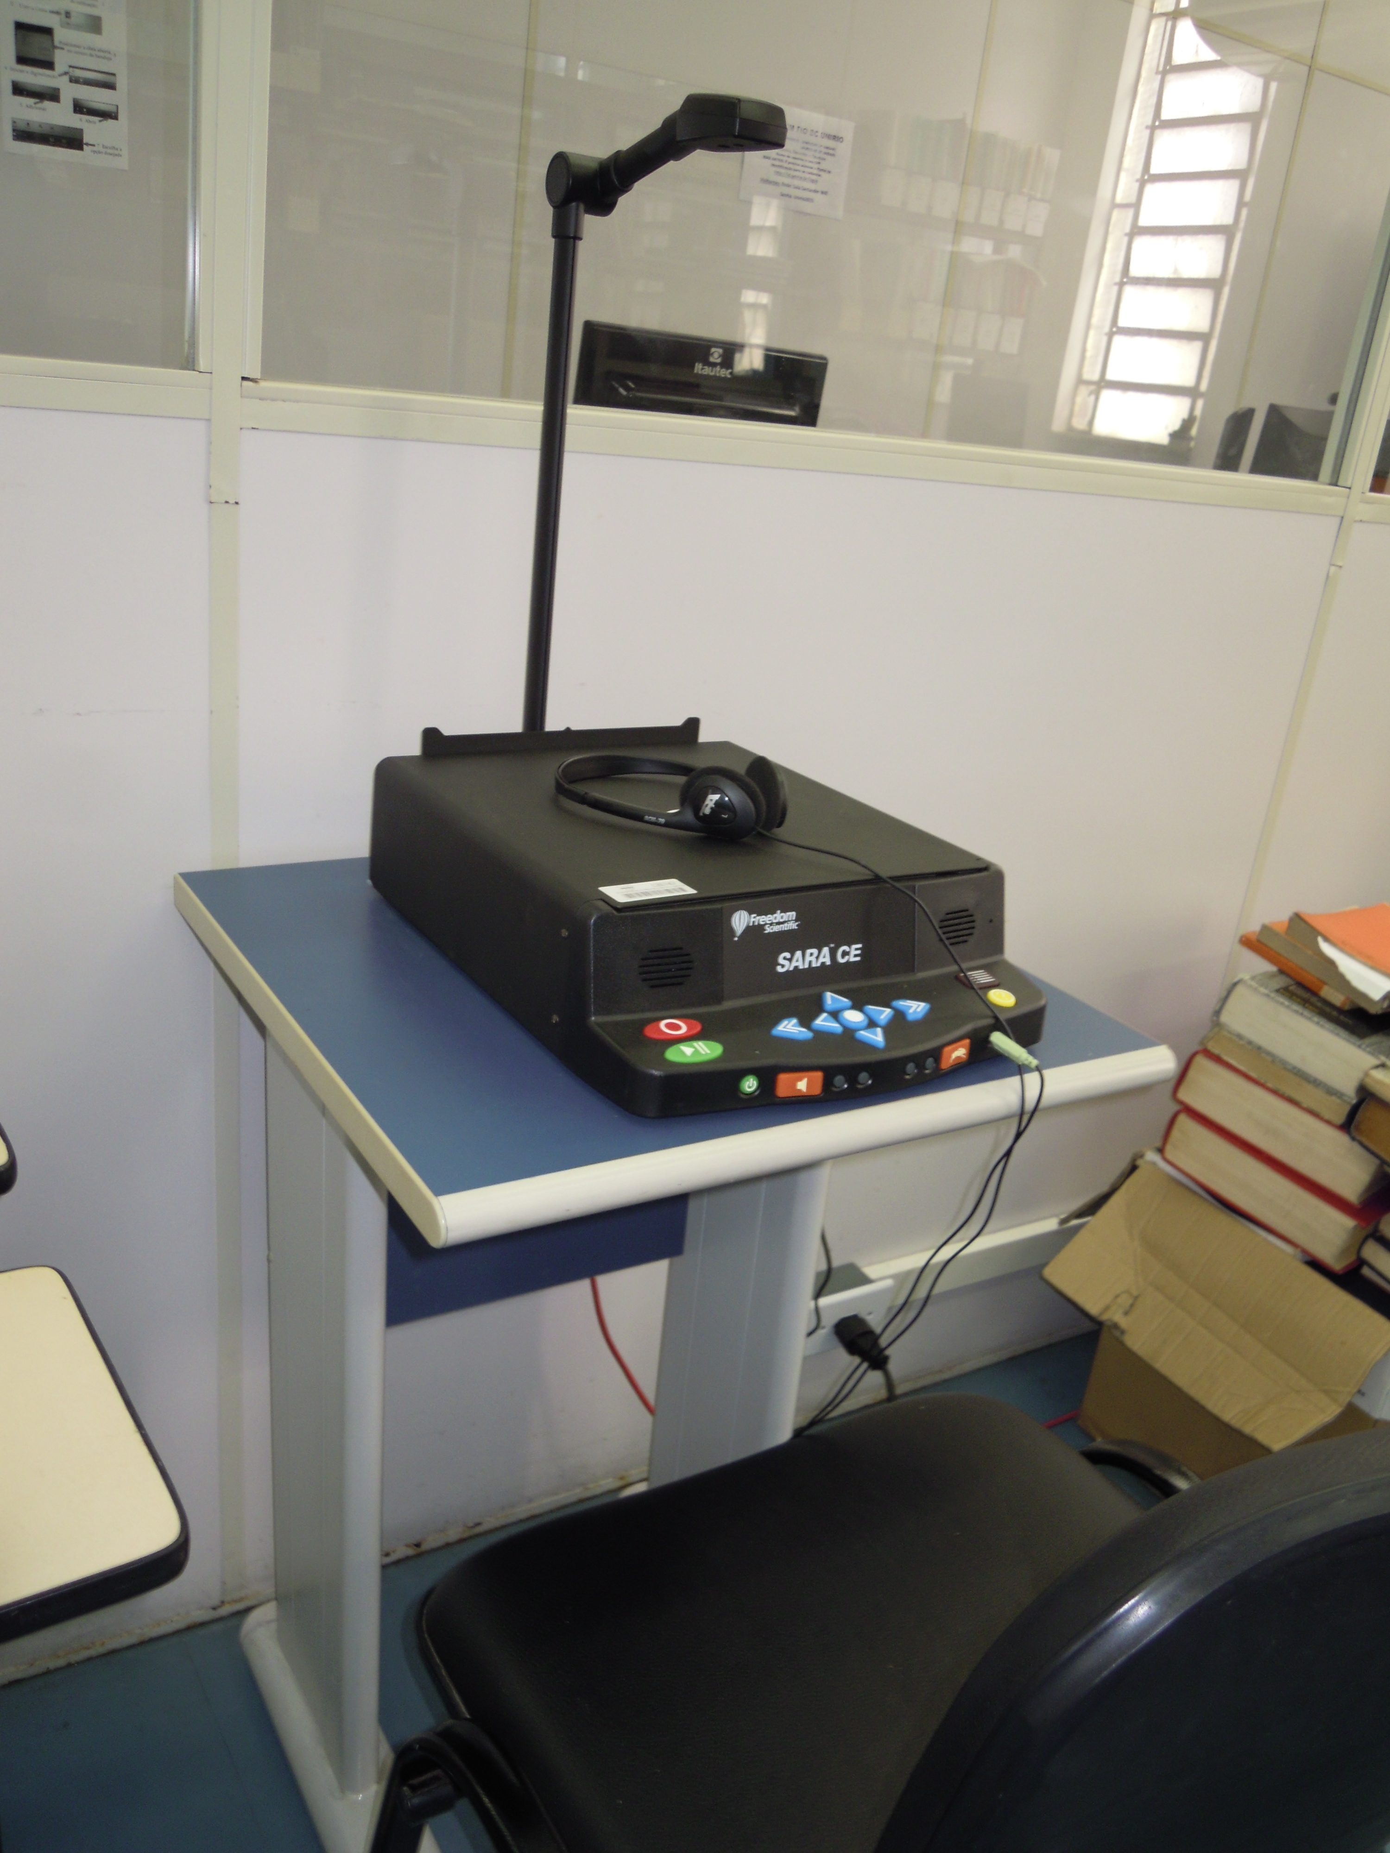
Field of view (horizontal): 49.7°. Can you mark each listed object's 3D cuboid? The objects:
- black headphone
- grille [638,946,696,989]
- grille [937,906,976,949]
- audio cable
[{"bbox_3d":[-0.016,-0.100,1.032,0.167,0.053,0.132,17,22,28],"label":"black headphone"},{"bbox_3d":[-0.018,0.024,0.872,0.036,0.028,0.006,-6,13,-31],"label":"grille"},{"bbox_3d":[0.171,0.001,0.986,0.036,0.028,0.006,-6,13,-31],"label":"grille"},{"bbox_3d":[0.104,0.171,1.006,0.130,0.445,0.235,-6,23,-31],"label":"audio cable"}]

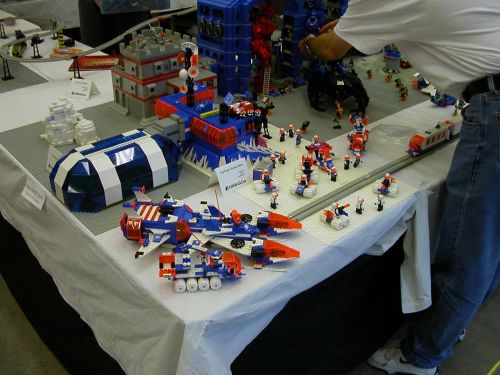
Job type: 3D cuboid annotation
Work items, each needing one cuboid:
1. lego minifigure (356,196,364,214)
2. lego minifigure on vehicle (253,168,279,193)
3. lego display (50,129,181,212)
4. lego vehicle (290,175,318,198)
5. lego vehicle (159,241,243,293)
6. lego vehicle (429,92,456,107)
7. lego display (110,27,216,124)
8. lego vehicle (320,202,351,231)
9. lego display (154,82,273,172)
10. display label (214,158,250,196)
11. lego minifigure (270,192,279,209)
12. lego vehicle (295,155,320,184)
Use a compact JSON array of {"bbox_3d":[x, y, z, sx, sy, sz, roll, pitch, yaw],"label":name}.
[{"bbox_3d":[0.286,0.044,1.374,0.018,0.045,0.022,-24,40,-36],"label":"lego minifigure"},{"bbox_3d":[0.043,-0.015,1.446,0.058,0.052,0.046,-8,31,-13],"label":"lego minifigure on vehicle"},{"bbox_3d":[-0.366,-0.070,1.475,0.350,0.120,0.212,-24,37,-34],"label":"lego display"},{"bbox_3d":[0.147,-0.009,1.447,0.058,0.052,0.052,11,33,14],"label":"lego vehicle"},{"bbox_3d":[-0.103,0.164,1.116,0.170,0.075,0.074,-4,30,-6],"label":"lego vehicle"},{"bbox_3d":[0.738,-0.346,2.031,0.070,0.050,0.085,-24,40,-36],"label":"lego vehicle"},{"bbox_3d":[-0.314,-0.412,1.896,0.305,0.250,0.260,-24,40,-36],"label":"lego display"},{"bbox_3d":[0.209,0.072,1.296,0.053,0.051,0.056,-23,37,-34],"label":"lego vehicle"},{"bbox_3d":[-0.124,-0.191,1.656,0.232,0.145,0.344,-24,37,-34],"label":"lego display"},{"bbox_3d":[-0.056,-0.032,1.458,0.102,0.069,0.064,-24,38,-35],"label":"display label"},{"bbox_3d":[0.063,0.032,1.372,0.019,0.044,0.026,19,35,30],"label":"lego minifigure"},{"bbox_3d":[0.167,-0.053,1.504,0.058,0.070,0.055,11,33,14],"label":"lego vehicle"}]

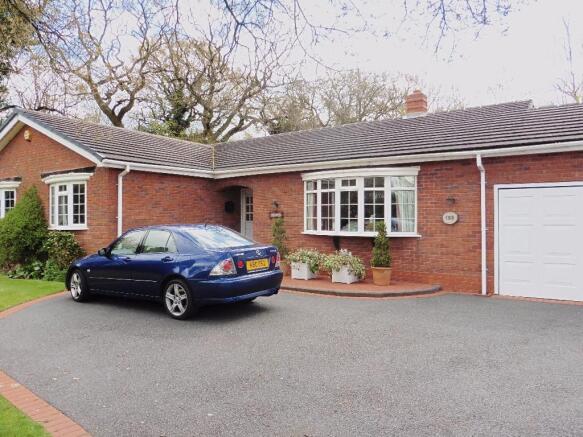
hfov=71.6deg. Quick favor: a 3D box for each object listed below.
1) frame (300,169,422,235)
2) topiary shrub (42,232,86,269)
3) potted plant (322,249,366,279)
[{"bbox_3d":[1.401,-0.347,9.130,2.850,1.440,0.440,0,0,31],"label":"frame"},{"bbox_3d":[-5.320,0.854,9.450,0.980,1.150,0.900,0,0,31],"label":"topiary shrub"},{"bbox_3d":[1.150,1.010,8.770,0.920,0.700,0.750,0,0,31],"label":"potted plant"}]

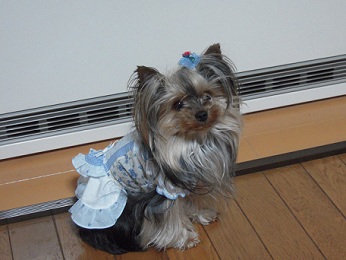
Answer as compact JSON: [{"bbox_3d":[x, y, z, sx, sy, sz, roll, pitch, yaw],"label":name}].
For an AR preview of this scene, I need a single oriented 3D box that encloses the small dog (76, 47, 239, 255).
[{"bbox_3d":[-0.036,0.028,0.865,0.223,0.317,0.159,11,36,17],"label":"small dog"}]

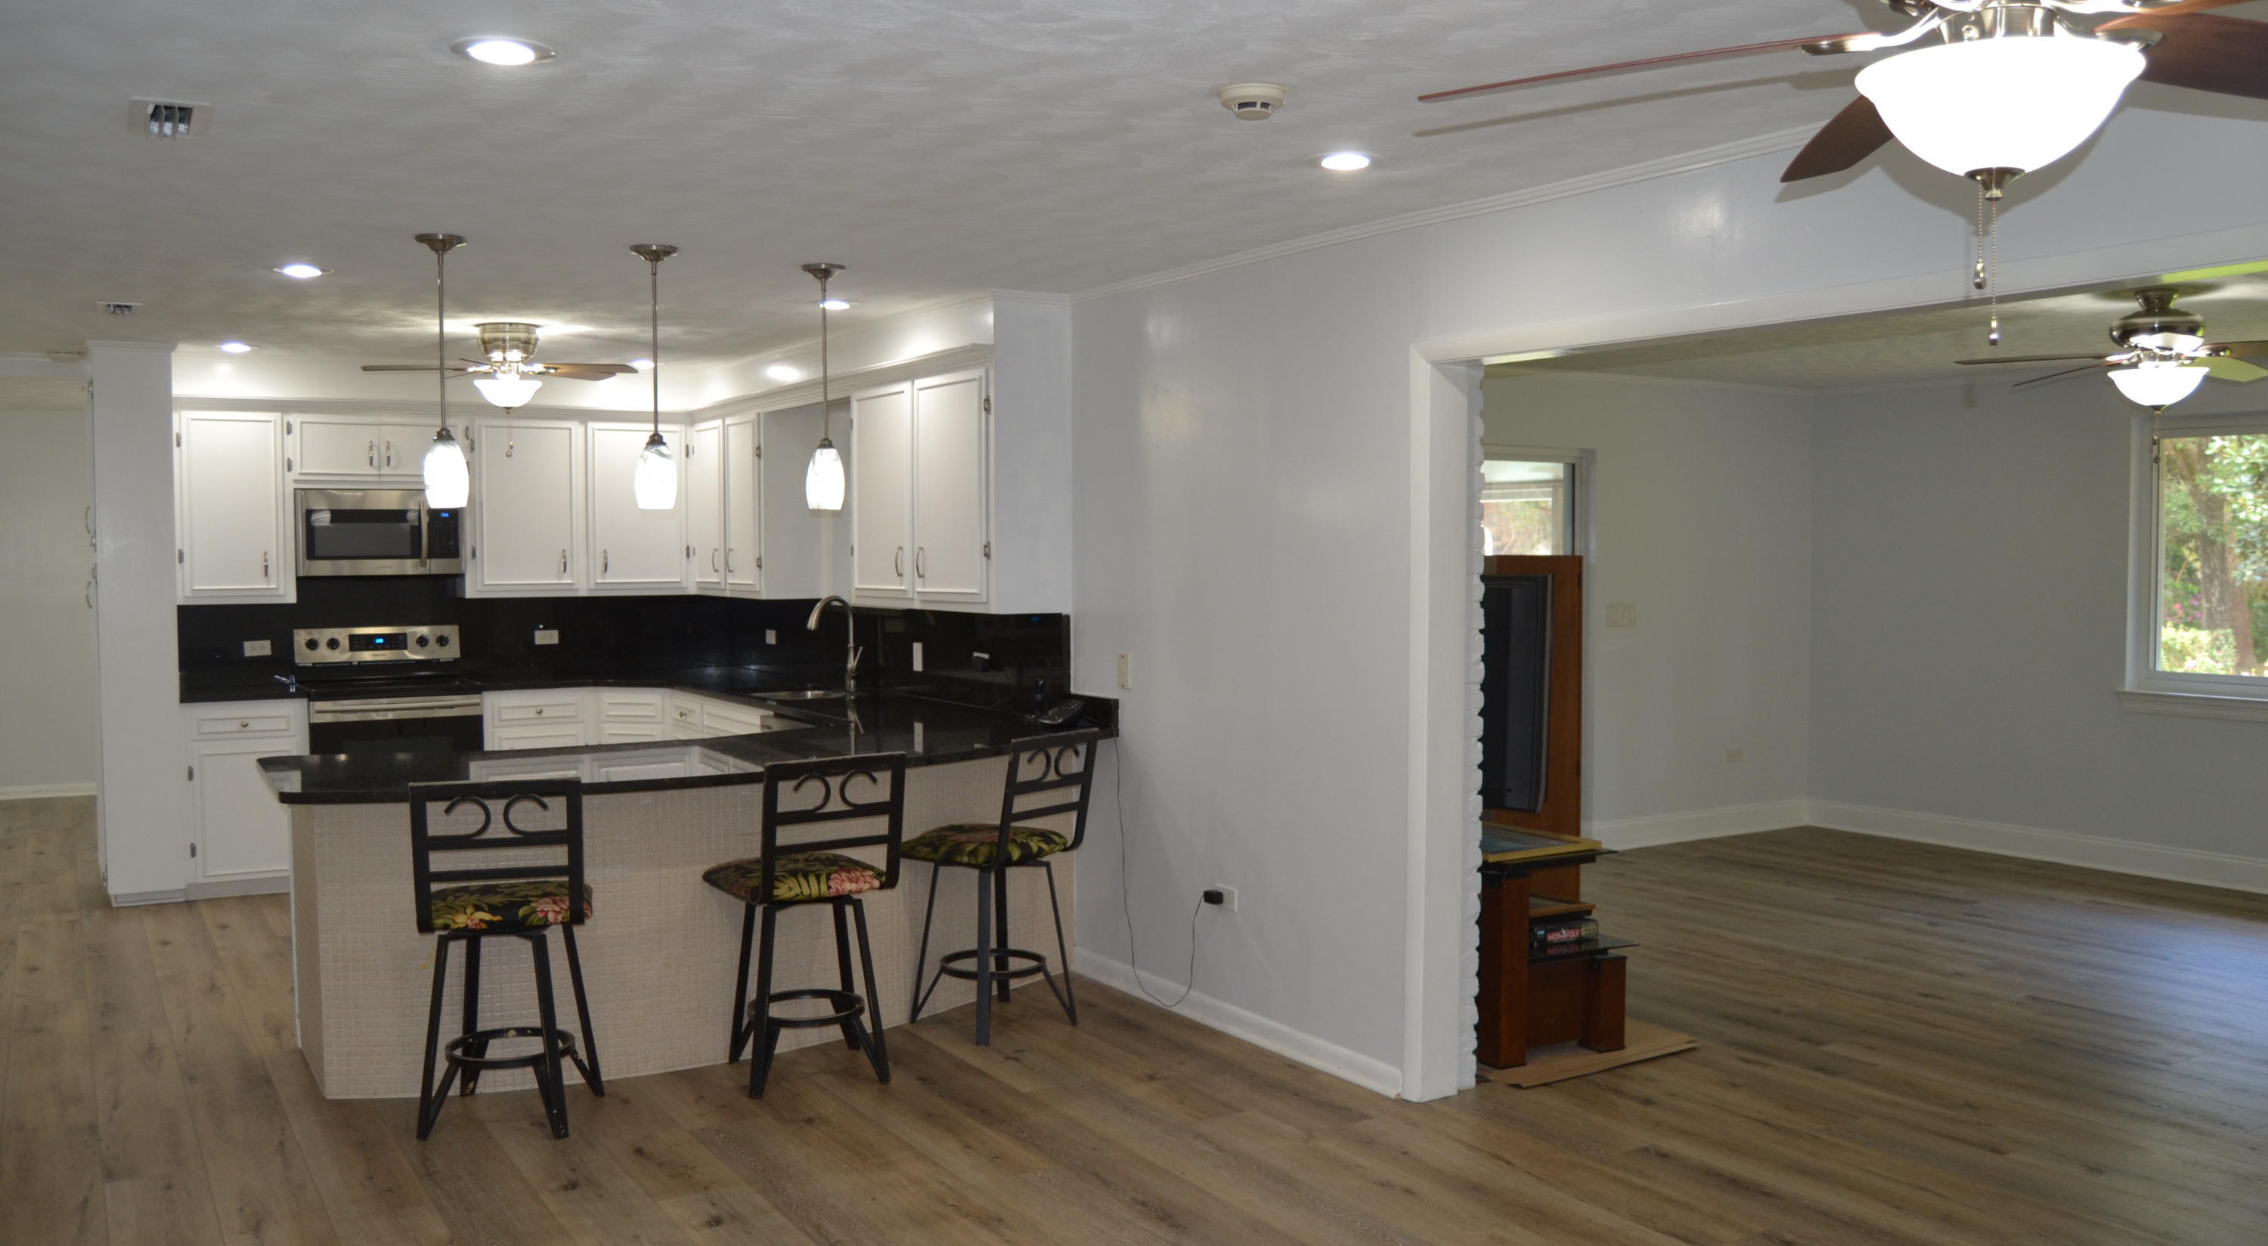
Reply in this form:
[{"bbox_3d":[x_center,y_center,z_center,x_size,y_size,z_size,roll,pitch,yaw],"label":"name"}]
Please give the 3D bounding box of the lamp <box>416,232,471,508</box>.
[{"bbox_3d":[-1.978,-0.711,4.874,0.138,0.785,0.138,-2,3,-33],"label":"lamp"}]

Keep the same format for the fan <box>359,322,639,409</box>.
[{"bbox_3d":[-2.506,-1.018,6.823,1.110,0.330,1.110,-2,3,-33],"label":"fan"}]

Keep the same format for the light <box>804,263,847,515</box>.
[{"bbox_3d":[-0.988,-0.743,5.439,0.130,0.790,0.130,-2,3,-33],"label":"light"}]

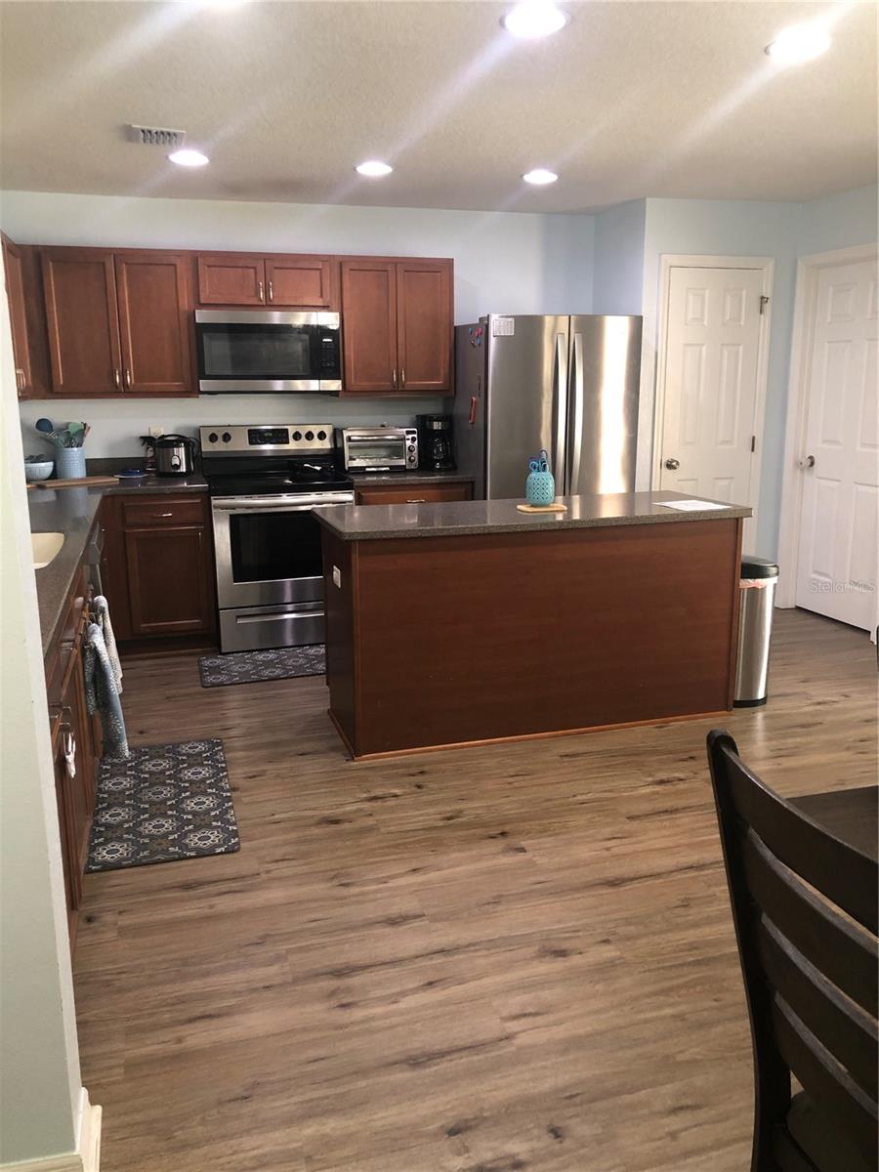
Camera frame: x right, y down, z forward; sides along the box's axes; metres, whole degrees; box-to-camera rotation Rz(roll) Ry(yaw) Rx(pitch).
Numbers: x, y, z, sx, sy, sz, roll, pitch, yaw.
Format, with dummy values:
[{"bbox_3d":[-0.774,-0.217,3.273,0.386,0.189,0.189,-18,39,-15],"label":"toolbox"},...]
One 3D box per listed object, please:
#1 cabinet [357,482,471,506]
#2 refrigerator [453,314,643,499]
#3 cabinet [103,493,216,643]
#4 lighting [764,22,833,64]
[{"bbox_3d":[-0.224,-0.202,5.661,0.680,0.882,0.625,-4,13,-16],"label":"cabinet"},{"bbox_3d":[0.597,-0.673,5.674,0.910,1.785,0.820,-4,13,-16],"label":"refrigerator"},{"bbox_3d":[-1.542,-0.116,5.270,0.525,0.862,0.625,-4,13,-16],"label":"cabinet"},{"bbox_3d":[1.081,-1.612,2.850,0.190,0.025,0.190,-4,13,-16],"label":"lighting"}]

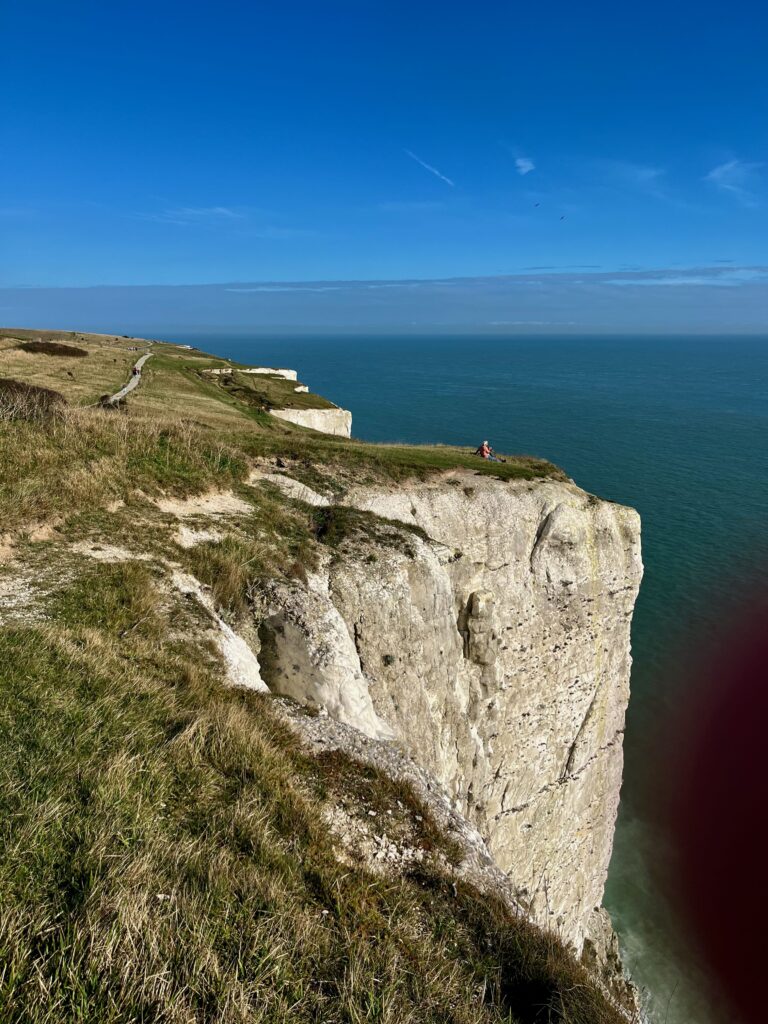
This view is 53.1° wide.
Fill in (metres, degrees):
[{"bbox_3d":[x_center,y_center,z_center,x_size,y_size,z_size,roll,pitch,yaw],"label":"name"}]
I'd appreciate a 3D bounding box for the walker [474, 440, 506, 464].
[{"bbox_3d":[5.125,-2.838,36.500,1.300,1.030,0.550,-2,13,-8],"label":"walker"}]

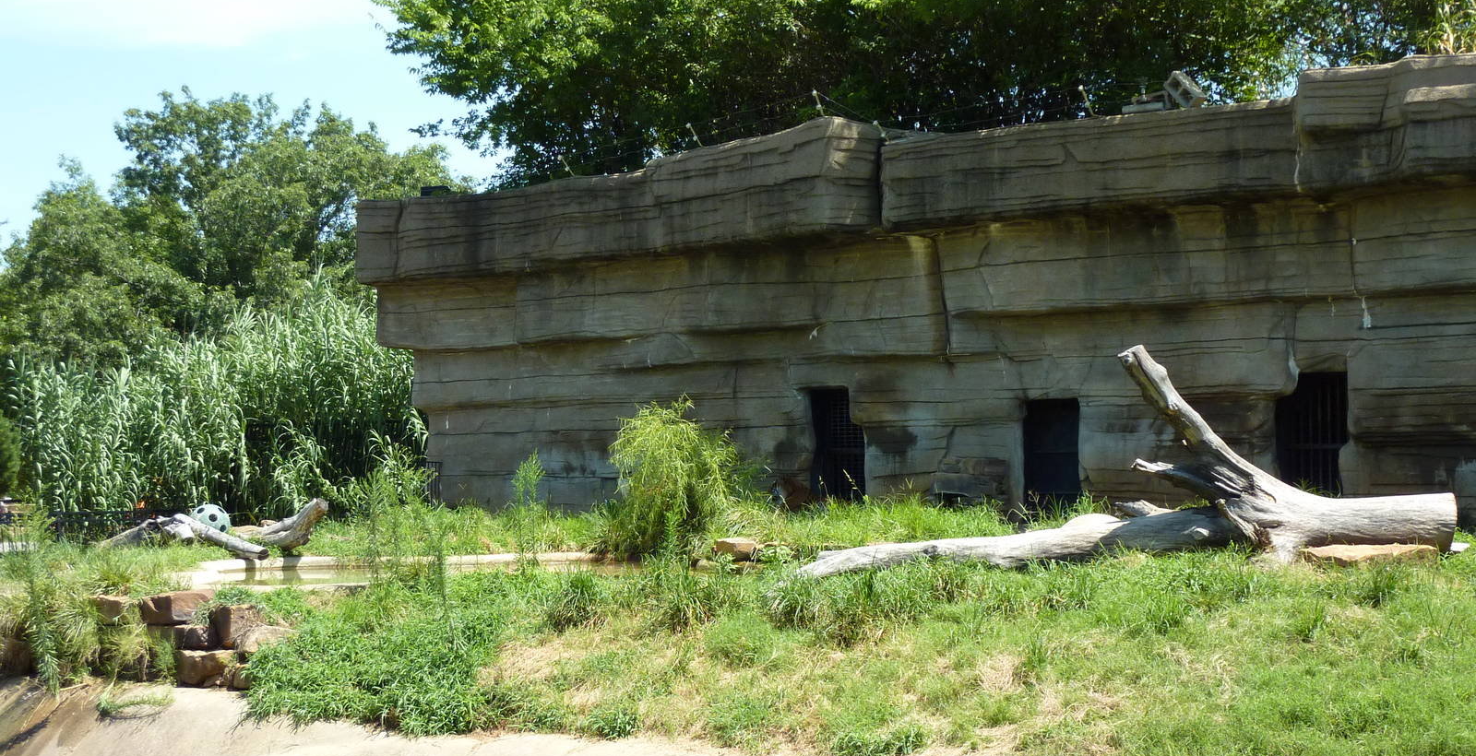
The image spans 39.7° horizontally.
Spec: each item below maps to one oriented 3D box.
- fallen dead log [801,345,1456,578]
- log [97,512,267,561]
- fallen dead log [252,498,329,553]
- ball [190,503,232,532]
[{"bbox_3d":[3.461,0.754,18.200,5.800,1.950,1.150,0,-2,-6],"label":"fallen dead log"},{"bbox_3d":[-5.866,1.661,21.600,2.000,0.480,0.650,-1,-2,24],"label":"log"},{"bbox_3d":[-4.831,1.586,21.900,0.950,0.570,0.420,-1,-2,18],"label":"fallen dead log"},{"bbox_3d":[-5.739,1.583,22.300,0.430,0.430,0.430,1,-2,-14],"label":"ball"}]

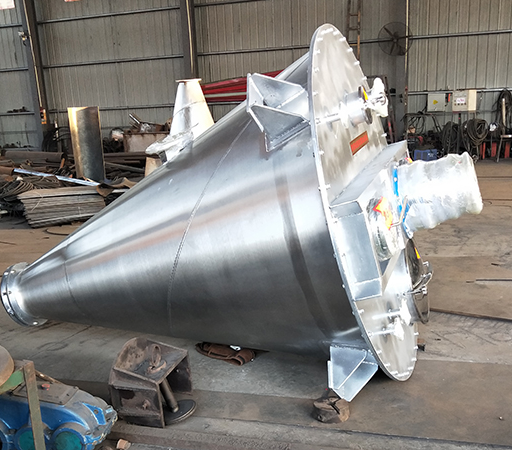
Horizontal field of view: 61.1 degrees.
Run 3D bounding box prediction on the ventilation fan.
[{"bbox_3d":[3.412,-4.541,10.565,0.800,0.800,0.370,2,30,22],"label":"ventilation fan"}]

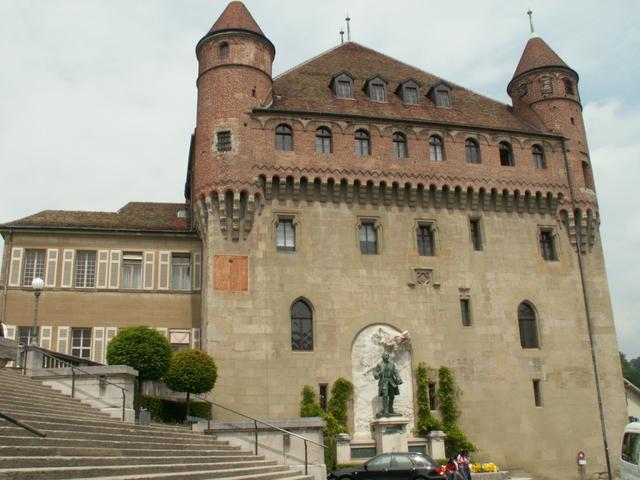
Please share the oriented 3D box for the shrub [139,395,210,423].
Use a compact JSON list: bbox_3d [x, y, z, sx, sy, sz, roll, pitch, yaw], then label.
[{"bbox_3d":[-5.493,6.463,24.600,2.650,1.100,1.200,2,-19,-13],"label":"shrub"}]

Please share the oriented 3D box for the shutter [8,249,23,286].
[{"bbox_3d":[-15.535,1.384,33.019,0.531,1.994,0.070,0,-16,-7],"label":"shutter"}]

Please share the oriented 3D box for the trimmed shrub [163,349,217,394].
[{"bbox_3d":[-4.965,5.042,24.811,2.000,1.780,2.000,0,-16,-7],"label":"trimmed shrub"}]

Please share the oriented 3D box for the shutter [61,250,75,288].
[{"bbox_3d":[-13.133,1.493,33.681,0.536,2.008,0.060,2,-16,-14],"label":"shutter"}]

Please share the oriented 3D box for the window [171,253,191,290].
[{"bbox_3d":[-7.301,1.675,34.098,1.006,1.992,0.200,0,-16,-7],"label":"window"}]

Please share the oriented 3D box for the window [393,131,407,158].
[{"bbox_3d":[4.226,-4.993,34.436,0.830,1.519,0.300,2,-16,-15],"label":"window"}]

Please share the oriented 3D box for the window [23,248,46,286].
[{"bbox_3d":[-14.683,1.450,33.397,1.035,2.051,0.150,2,-16,-14],"label":"window"}]

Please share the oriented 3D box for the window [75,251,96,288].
[{"bbox_3d":[-12.298,1.536,34.002,0.995,2.072,0.150,2,-16,-14],"label":"window"}]

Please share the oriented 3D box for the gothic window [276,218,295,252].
[{"bbox_3d":[-1.745,-0.249,32.996,0.967,1.831,0.300,2,-16,-16],"label":"gothic window"}]

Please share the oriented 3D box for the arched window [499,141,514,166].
[{"bbox_3d":[10.782,-4.999,37.358,0.940,1.634,0.250,2,-16,-16],"label":"arched window"}]

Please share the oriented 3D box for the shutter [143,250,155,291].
[{"bbox_3d":[-9.158,1.621,34.693,0.554,2.072,0.060,2,-16,-14],"label":"shutter"}]

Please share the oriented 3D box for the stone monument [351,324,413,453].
[{"bbox_3d":[3.253,7.677,31.378,3.315,7.552,1.600,2,-16,-16],"label":"stone monument"}]

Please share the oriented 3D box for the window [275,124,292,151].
[{"bbox_3d":[-1.756,-4.969,31.600,0.831,1.459,0.250,2,-19,-13],"label":"window"}]

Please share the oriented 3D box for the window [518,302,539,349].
[{"bbox_3d":[10.243,4.229,31.973,0.974,2.346,0.250,2,-19,-13],"label":"window"}]

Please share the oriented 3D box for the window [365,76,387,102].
[{"bbox_3d":[3.022,-8.007,35.782,1.050,1.620,1.200,2,-19,-13],"label":"window"}]

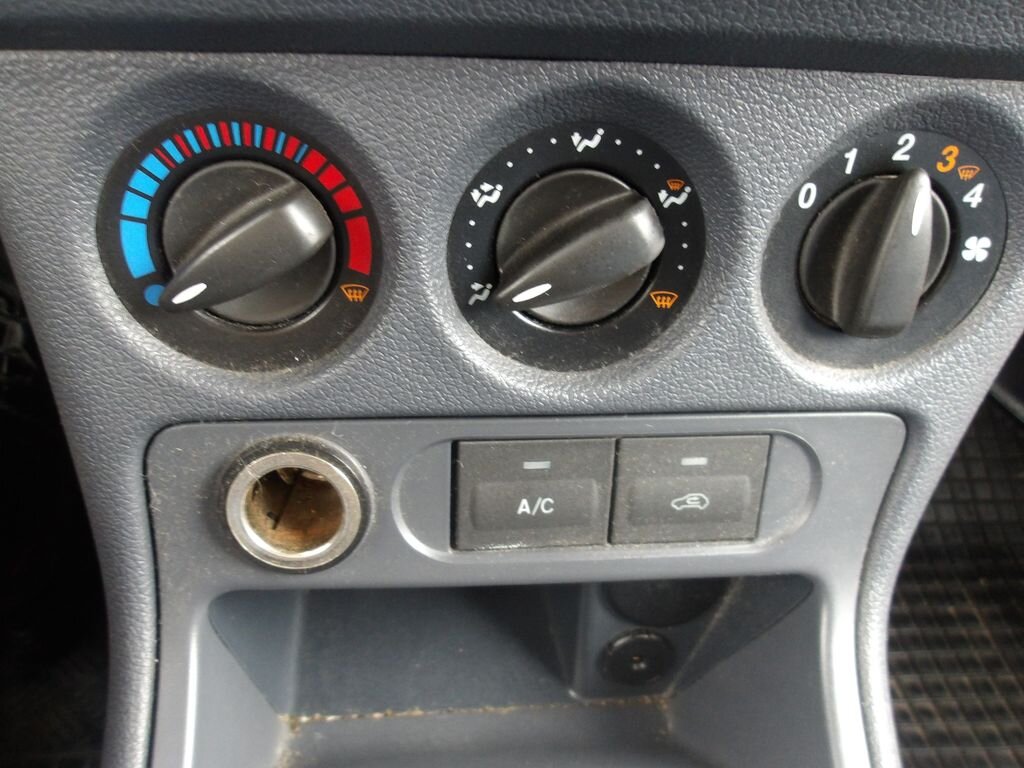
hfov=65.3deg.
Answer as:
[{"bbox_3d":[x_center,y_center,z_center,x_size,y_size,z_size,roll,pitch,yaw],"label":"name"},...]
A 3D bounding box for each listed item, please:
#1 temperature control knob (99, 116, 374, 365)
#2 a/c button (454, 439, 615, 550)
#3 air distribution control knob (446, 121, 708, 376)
[{"bbox_3d":[-0.053,-0.023,0.154,0.054,0.054,0.018,-1,26,-7],"label":"temperature control knob"},{"bbox_3d":[0.005,0.024,0.184,0.036,0.027,0.010,-1,19,-7],"label":"a/c button"},{"bbox_3d":[0.014,-0.026,0.165,0.054,0.054,0.021,-1,27,-7],"label":"air distribution control knob"}]

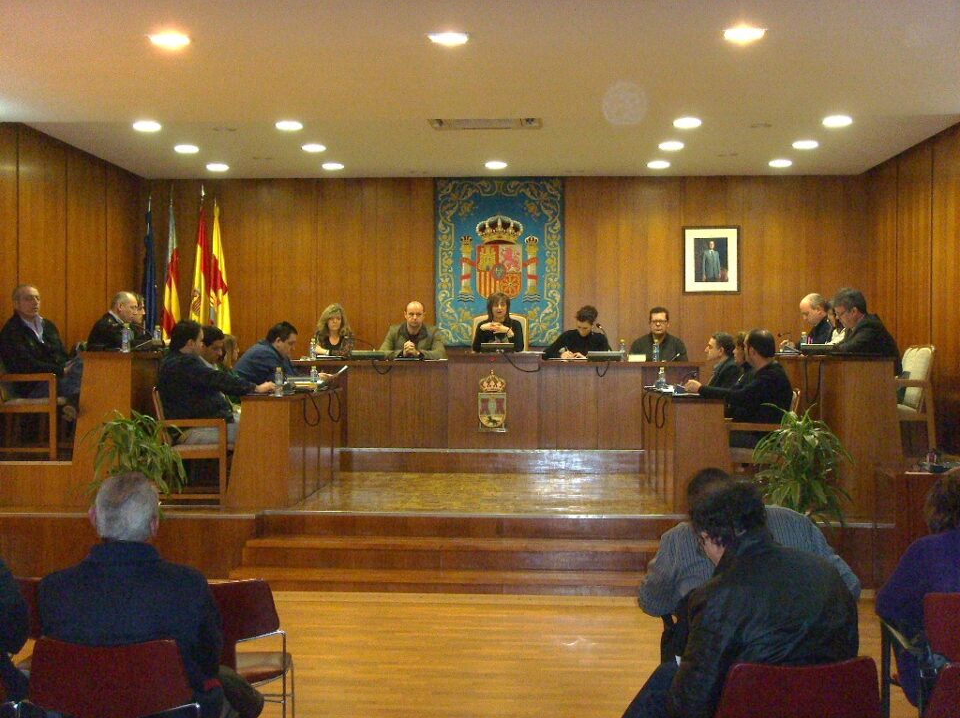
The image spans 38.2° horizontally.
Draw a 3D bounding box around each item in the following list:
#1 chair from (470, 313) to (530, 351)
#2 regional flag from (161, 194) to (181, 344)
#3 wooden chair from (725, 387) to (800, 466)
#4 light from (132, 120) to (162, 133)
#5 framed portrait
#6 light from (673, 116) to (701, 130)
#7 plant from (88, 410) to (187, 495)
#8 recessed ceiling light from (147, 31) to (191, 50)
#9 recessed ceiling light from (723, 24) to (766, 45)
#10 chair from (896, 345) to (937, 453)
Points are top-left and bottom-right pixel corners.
[{"bbox_3d":[0.197,0.076,13.650,0.590,1.060,0.640,0,0,3],"label":"chair"},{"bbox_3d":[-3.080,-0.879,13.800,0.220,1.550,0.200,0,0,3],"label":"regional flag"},{"bbox_3d":[1.930,0.629,9.680,0.560,0.830,0.570,0,0,3],"label":"wooden chair"},{"bbox_3d":[-2.770,-1.937,11.550,0.235,0.060,0.235,0,0,3],"label":"light"},{"bbox_3d":[2.471,-1.057,14.800,0.620,0.730,0.040,0,0,3],"label":"framed portrait"},{"bbox_3d":[1.698,-1.932,11.350,0.235,0.060,0.235,0,0,3],"label":"light"},{"bbox_3d":[-2.323,0.705,9.350,0.680,0.800,0.660,0,0,3],"label":"plant"},{"bbox_3d":[-1.568,-1.608,7.000,0.215,0.060,0.215,0,0,3],"label":"recessed ceiling light"},{"bbox_3d":[1.309,-1.603,6.850,0.215,0.060,0.215,0,0,3],"label":"recessed ceiling light"},{"bbox_3d":[2.820,0.323,9.750,0.570,0.820,0.570,0,0,-5],"label":"chair"}]

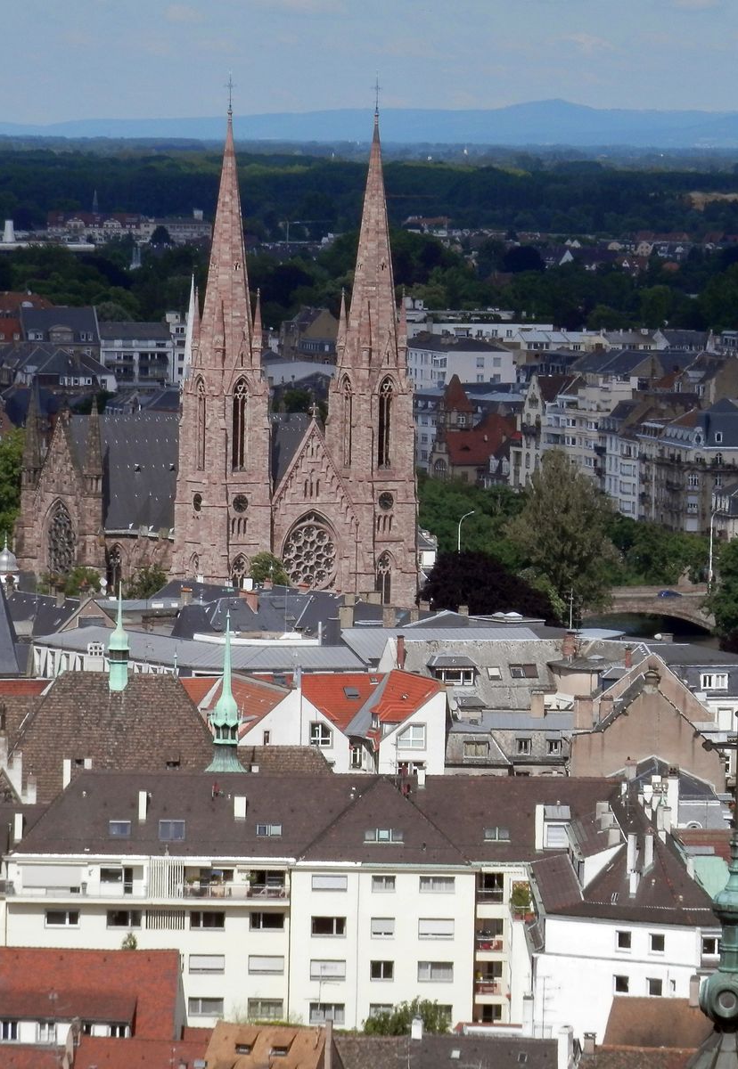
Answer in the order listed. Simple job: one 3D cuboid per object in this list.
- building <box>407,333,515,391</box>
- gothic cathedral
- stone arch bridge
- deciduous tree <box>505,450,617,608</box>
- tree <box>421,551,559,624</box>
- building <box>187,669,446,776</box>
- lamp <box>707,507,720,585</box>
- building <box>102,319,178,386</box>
[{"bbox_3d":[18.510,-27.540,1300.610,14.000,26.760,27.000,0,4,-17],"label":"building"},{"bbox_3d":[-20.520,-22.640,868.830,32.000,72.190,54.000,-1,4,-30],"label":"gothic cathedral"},{"bbox_3d":[36.050,11.500,924.990,28.000,6.000,18.000,-1,4,-22],"label":"stone arch bridge"},{"bbox_3d":[26.640,1.080,880.070,15.500,25.440,15.000,1,4,0],"label":"deciduous tree"},{"bbox_3d":[15.970,8.910,840.150,18.500,13.760,18.000,1,4,0],"label":"tree"},{"bbox_3d":[-4.820,23.680,513.610,21.500,24.780,13.000,1,4,-5],"label":"building"},{"bbox_3d":[51.080,2.590,937.950,0.350,12.550,2.000,-3,5,-45],"label":"lamp"},{"bbox_3d":[-49.520,-31.530,1344.850,16.800,26.780,13.000,0,4,-8],"label":"building"}]

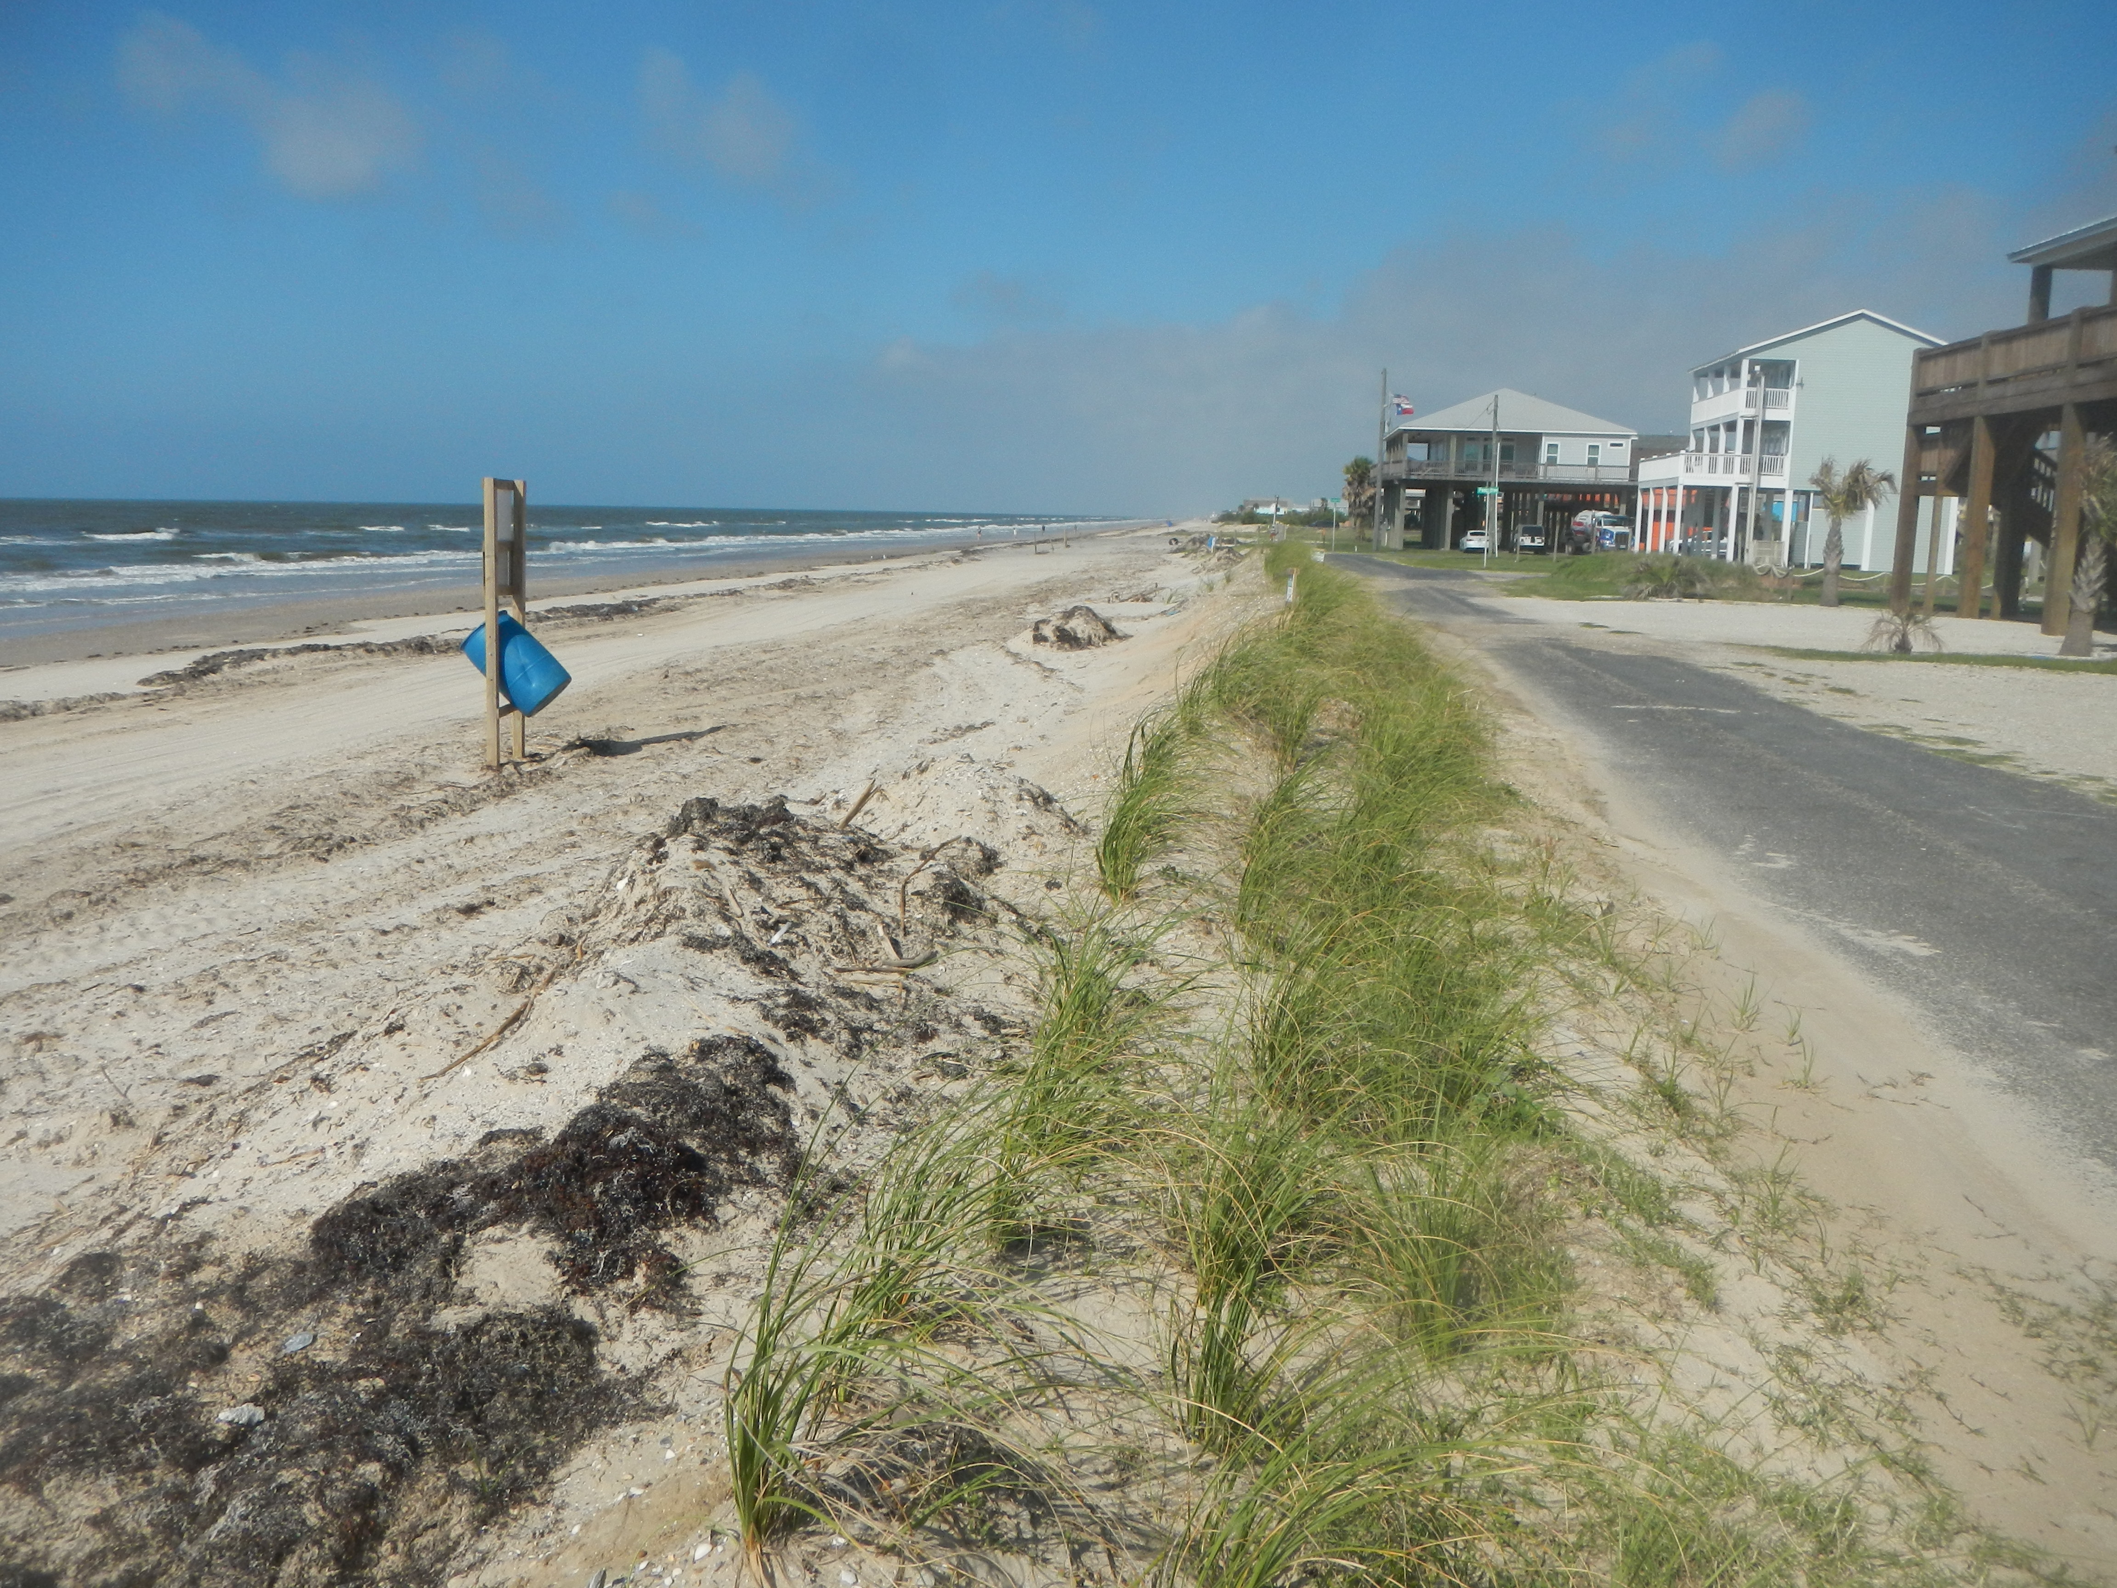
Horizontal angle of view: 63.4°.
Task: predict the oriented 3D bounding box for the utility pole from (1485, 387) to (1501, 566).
[{"bbox_3d":[23.097,-16.831,91.000,0.300,8.900,0.300,2,9,7],"label":"utility pole"}]

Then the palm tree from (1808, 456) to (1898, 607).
[{"bbox_3d":[16.672,-5.511,36.000,1.850,3.150,1.850,3,9,10],"label":"palm tree"}]

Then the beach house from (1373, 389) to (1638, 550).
[{"bbox_3d":[29.131,-21.314,112.751,14.800,10.400,13.000,2,9,5],"label":"beach house"}]

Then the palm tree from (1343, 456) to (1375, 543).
[{"bbox_3d":[21.972,-21.308,125.000,2.400,6.400,2.400,2,9,5],"label":"palm tree"}]

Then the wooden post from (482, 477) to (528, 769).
[{"bbox_3d":[-5.259,-1.613,16.111,0.150,2.670,0.750,2,9,4],"label":"wooden post"}]

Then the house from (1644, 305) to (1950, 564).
[{"bbox_3d":[34.086,-16.165,78.515,12.300,11.200,10.300,3,9,9],"label":"house"}]

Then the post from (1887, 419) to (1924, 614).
[{"bbox_3d":[16.209,-5.266,32.710,0.300,3.600,0.300,2,9,7],"label":"post"}]

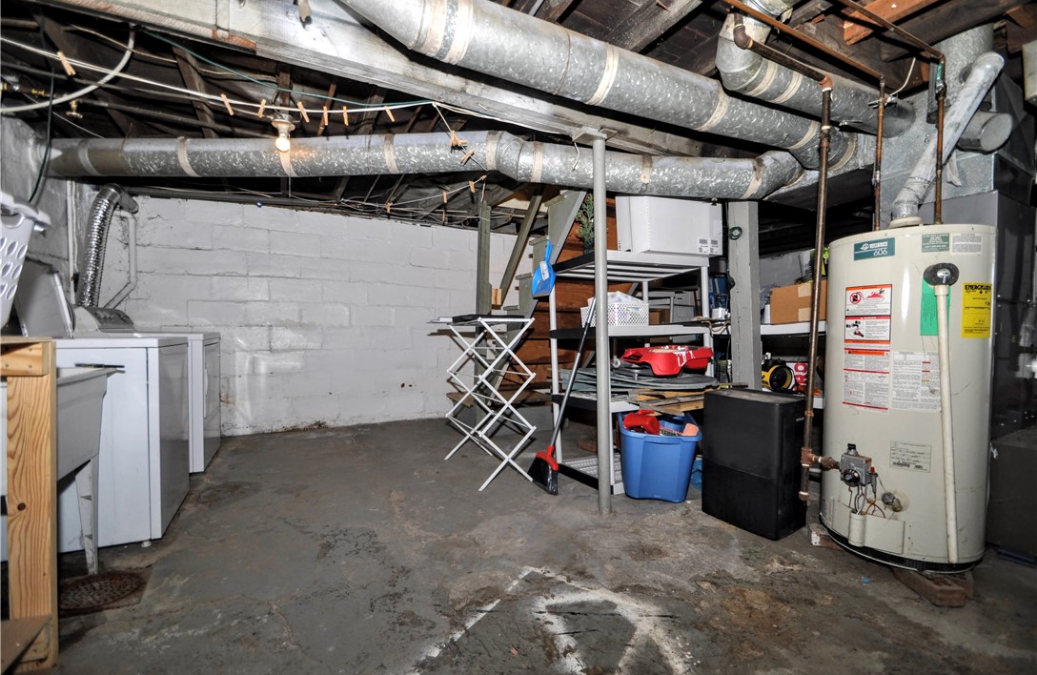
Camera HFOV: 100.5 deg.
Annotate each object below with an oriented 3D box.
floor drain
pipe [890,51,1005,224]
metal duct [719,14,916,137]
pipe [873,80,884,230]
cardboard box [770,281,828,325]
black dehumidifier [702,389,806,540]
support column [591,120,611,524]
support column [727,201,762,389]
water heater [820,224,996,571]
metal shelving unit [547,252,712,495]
[{"bbox_3d":[-1.542,0.927,1.580,0.280,0.020,0.280,-1,0,-28],"label":"floor drain"},{"bbox_3d":[1.685,-0.737,1.695,0.130,0.700,0.120,27,10,38],"label":"pipe"},{"bbox_3d":[1.345,-1.148,1.919,1.060,0.310,0.170,-1,0,-19],"label":"metal duct"},{"bbox_3d":[1.533,-0.769,1.830,0.025,0.680,0.025,2,0,-27],"label":"pipe"},{"bbox_3d":[1.938,-0.199,2.699,0.340,0.235,0.520,-1,0,-18],"label":"cardboard box"},{"bbox_3d":[1.156,0.594,2.139,0.255,0.607,0.387,-1,1,-33],"label":"black dehumidifier"},{"bbox_3d":[0.426,-0.067,2.202,0.066,1.940,0.066,-1,0,-27],"label":"support column"},{"bbox_3d":[1.384,-0.074,2.660,0.090,1.930,0.140,-1,0,-26],"label":"support column"},{"bbox_3d":[1.552,0.221,1.756,0.500,1.235,0.500,-1,0,-24],"label":"water heater"},{"bbox_3d":[0.780,0.197,2.897,0.920,1.395,0.540,-1,0,-28],"label":"metal shelving unit"}]

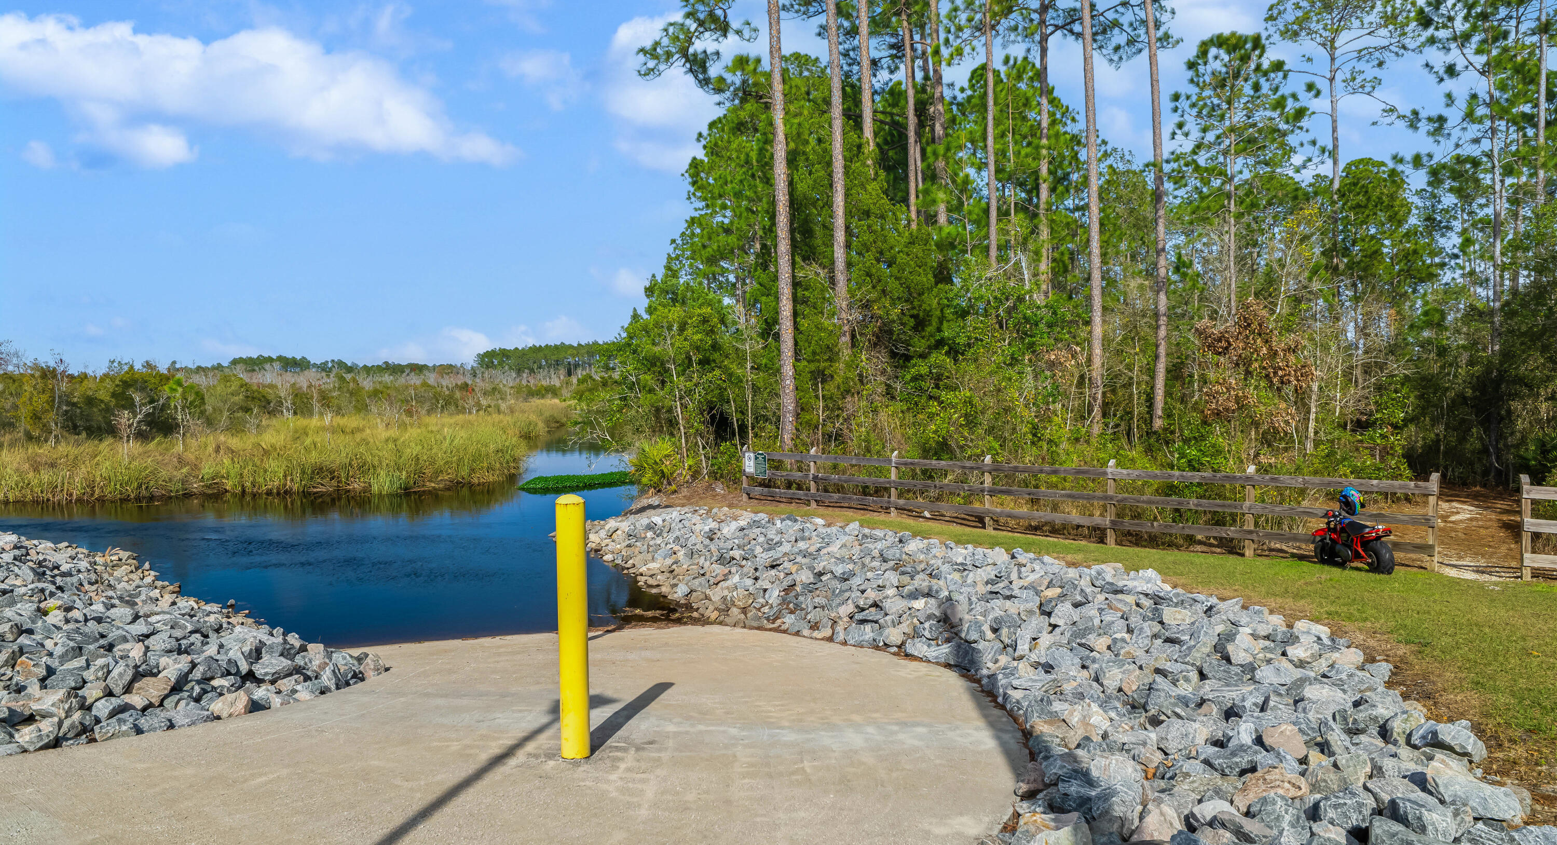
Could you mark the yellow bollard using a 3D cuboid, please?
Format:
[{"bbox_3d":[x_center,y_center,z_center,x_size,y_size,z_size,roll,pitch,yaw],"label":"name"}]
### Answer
[{"bbox_3d":[-1.188,1.179,6.280,0.170,1.515,0.170,-1,2,0],"label":"yellow bollard"}]

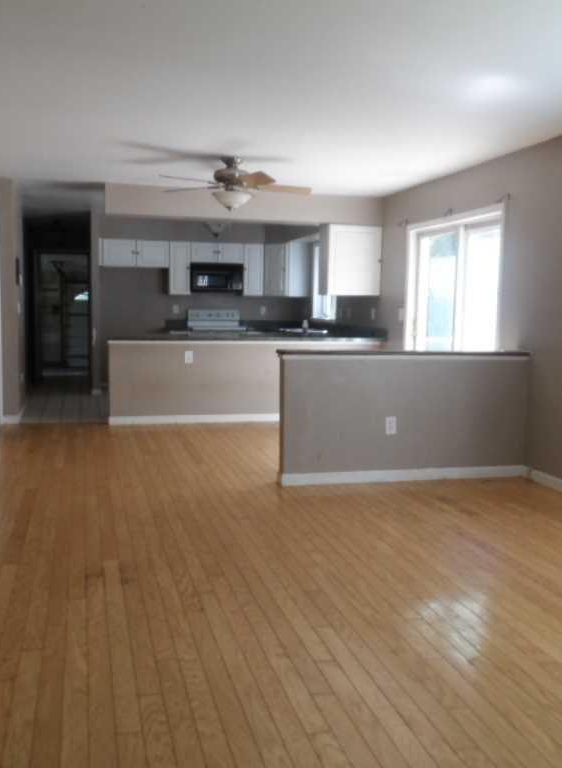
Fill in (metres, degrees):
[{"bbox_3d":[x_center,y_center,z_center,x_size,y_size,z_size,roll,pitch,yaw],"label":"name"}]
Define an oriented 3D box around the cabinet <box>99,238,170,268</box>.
[{"bbox_3d":[-2.032,-1.792,9.834,0.930,0.375,0.320,0,6,-16],"label":"cabinet"}]

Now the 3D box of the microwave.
[{"bbox_3d":[-0.945,-1.496,10.134,0.760,0.420,0.390,0,6,-16],"label":"microwave"}]

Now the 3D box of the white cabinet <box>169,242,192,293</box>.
[{"bbox_3d":[-1.463,-1.647,10.196,0.303,0.750,0.315,0,6,-15],"label":"white cabinet"}]

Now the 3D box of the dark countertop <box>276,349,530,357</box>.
[{"bbox_3d":[0.908,-0.224,5.078,1.910,0.030,0.150,0,6,-16],"label":"dark countertop"}]

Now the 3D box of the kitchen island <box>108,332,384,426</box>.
[{"bbox_3d":[-0.407,-0.065,7.814,2.916,0.887,0.643,0,6,-15],"label":"kitchen island"}]

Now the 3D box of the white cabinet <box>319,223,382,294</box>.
[{"bbox_3d":[0.768,-1.358,7.849,0.613,0.750,0.322,0,6,-15],"label":"white cabinet"}]

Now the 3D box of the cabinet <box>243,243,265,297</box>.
[{"bbox_3d":[-0.434,-1.655,10.480,0.324,0.750,0.315,0,6,-15],"label":"cabinet"}]

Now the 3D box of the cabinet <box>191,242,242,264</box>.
[{"bbox_3d":[-0.931,-1.859,10.133,0.755,0.300,0.320,0,6,-16],"label":"cabinet"}]

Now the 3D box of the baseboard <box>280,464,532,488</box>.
[{"bbox_3d":[0.911,0.650,5.042,1.862,0.089,0.024,0,6,-15],"label":"baseboard"}]

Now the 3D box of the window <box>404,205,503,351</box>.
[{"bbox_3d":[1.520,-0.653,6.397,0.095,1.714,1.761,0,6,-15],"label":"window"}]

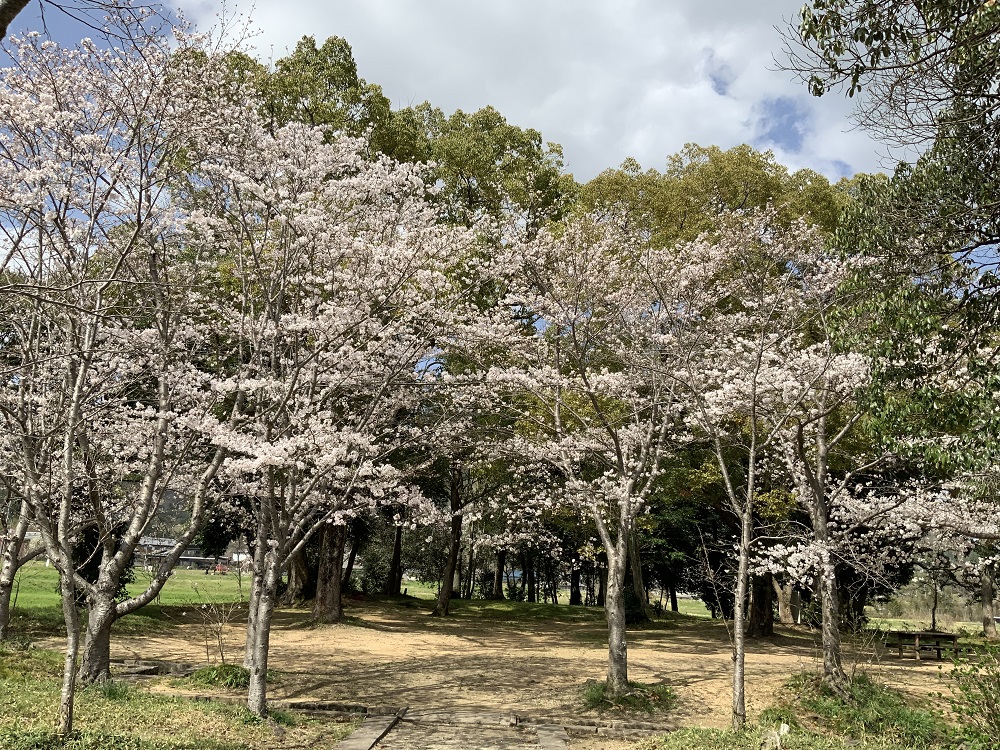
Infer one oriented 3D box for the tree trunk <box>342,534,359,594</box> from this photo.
[{"bbox_3d":[-5.909,7.442,33.118,0.631,2.231,0.568,3,-14,0],"label":"tree trunk"}]

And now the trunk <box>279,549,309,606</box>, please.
[{"bbox_3d":[-8.626,8.451,35.000,1.191,2.356,1.050,0,-13,0],"label":"trunk"}]

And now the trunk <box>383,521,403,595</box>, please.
[{"bbox_3d":[-4.464,7.719,35.125,0.753,3.024,0.678,3,-14,0],"label":"trunk"}]

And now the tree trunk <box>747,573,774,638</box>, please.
[{"bbox_3d":[7.804,6.898,25.101,0.820,1.909,0.780,0,-13,0],"label":"tree trunk"}]

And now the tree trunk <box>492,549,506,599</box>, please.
[{"bbox_3d":[-0.021,8.525,36.008,0.520,2.091,0.450,0,-13,0],"label":"tree trunk"}]

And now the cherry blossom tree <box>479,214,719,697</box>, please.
[{"bbox_3d":[1.456,0.913,12.349,3.520,7.079,3.520,3,-14,0],"label":"cherry blossom tree"}]

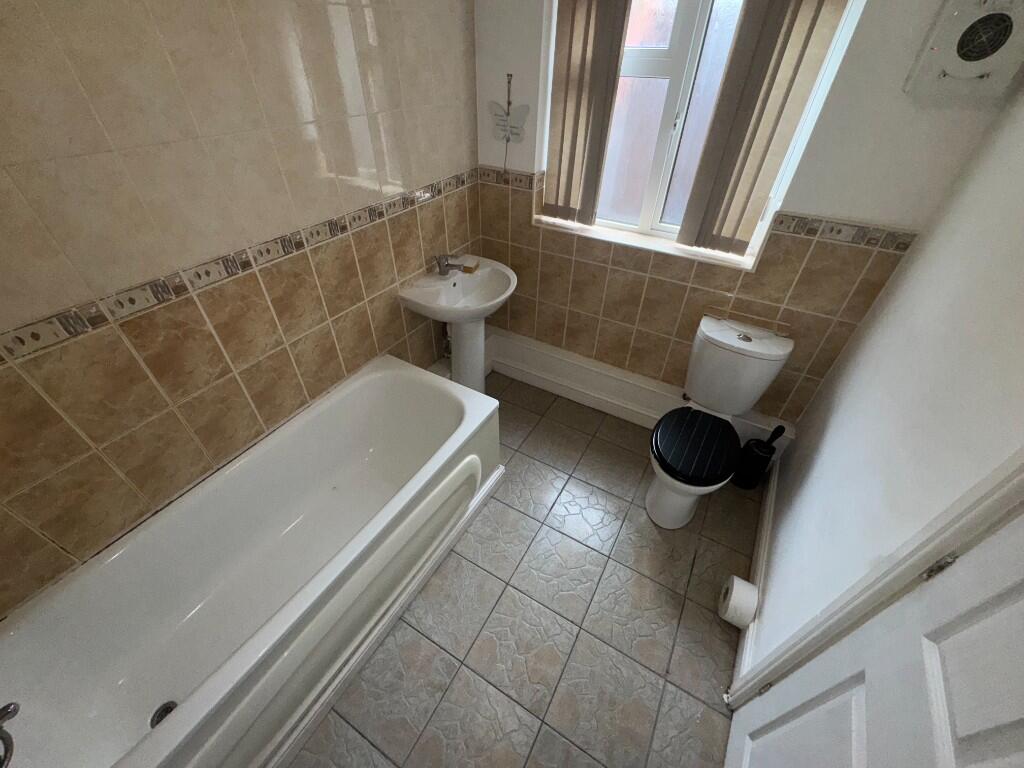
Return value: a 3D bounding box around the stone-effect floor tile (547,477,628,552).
[{"bbox_3d":[0.378,0.637,2.030,0.329,0.010,0.329,21,43,22],"label":"stone-effect floor tile"}]

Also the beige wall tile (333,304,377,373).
[{"bbox_3d":[-0.711,-0.203,1.880,0.010,0.301,0.200,21,44,23],"label":"beige wall tile"}]

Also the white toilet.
[{"bbox_3d":[0.880,0.222,1.893,0.400,0.788,0.699,21,43,23],"label":"white toilet"}]

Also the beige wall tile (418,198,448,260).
[{"bbox_3d":[-0.388,-0.754,2.052,0.010,0.297,0.196,21,43,22],"label":"beige wall tile"}]

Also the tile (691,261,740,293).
[{"bbox_3d":[0.958,-0.495,1.935,0.200,0.120,0.010,21,43,23],"label":"tile"}]

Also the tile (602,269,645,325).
[{"bbox_3d":[0.599,-0.460,2.214,0.200,0.301,0.010,21,44,23],"label":"tile"}]

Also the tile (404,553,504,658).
[{"bbox_3d":[-0.242,0.892,1.707,0.325,0.010,0.329,21,43,22],"label":"tile"}]

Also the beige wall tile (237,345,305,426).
[{"bbox_3d":[-0.907,0.021,1.593,0.010,0.300,0.200,21,43,23],"label":"beige wall tile"}]

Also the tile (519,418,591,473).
[{"bbox_3d":[0.246,0.330,2.278,0.317,0.010,0.316,21,43,22],"label":"tile"}]

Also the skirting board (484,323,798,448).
[{"bbox_3d":[0.619,0.037,2.517,1.858,0.279,0.127,21,43,23],"label":"skirting board"}]

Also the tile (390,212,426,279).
[{"bbox_3d":[-0.500,-0.660,1.965,0.010,0.302,0.202,21,43,22],"label":"tile"}]

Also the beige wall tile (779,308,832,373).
[{"bbox_3d":[1.307,-0.195,1.915,0.200,0.303,0.010,21,43,23],"label":"beige wall tile"}]

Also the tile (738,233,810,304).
[{"bbox_3d":[1.140,-0.500,1.808,0.202,0.302,0.010,21,43,22],"label":"tile"}]

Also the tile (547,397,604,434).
[{"bbox_3d":[0.374,0.191,2.450,0.317,0.010,0.190,21,43,22],"label":"tile"}]

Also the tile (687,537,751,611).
[{"bbox_3d":[0.905,0.837,1.799,0.215,0.010,0.329,21,43,22],"label":"tile"}]

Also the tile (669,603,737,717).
[{"bbox_3d":[0.738,1.018,1.575,0.215,0.010,0.329,21,43,22],"label":"tile"}]

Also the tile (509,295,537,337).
[{"bbox_3d":[0.070,-0.435,2.622,0.200,0.268,0.010,21,43,23],"label":"tile"}]

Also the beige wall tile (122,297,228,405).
[{"bbox_3d":[-1.011,-0.101,1.270,0.010,0.301,0.201,21,43,23],"label":"beige wall tile"}]

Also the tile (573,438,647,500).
[{"bbox_3d":[0.540,0.452,2.244,0.329,0.010,0.329,20,43,22],"label":"tile"}]

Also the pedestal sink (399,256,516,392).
[{"bbox_3d":[-0.218,-0.222,2.353,0.456,0.877,0.581,21,44,23],"label":"pedestal sink"}]

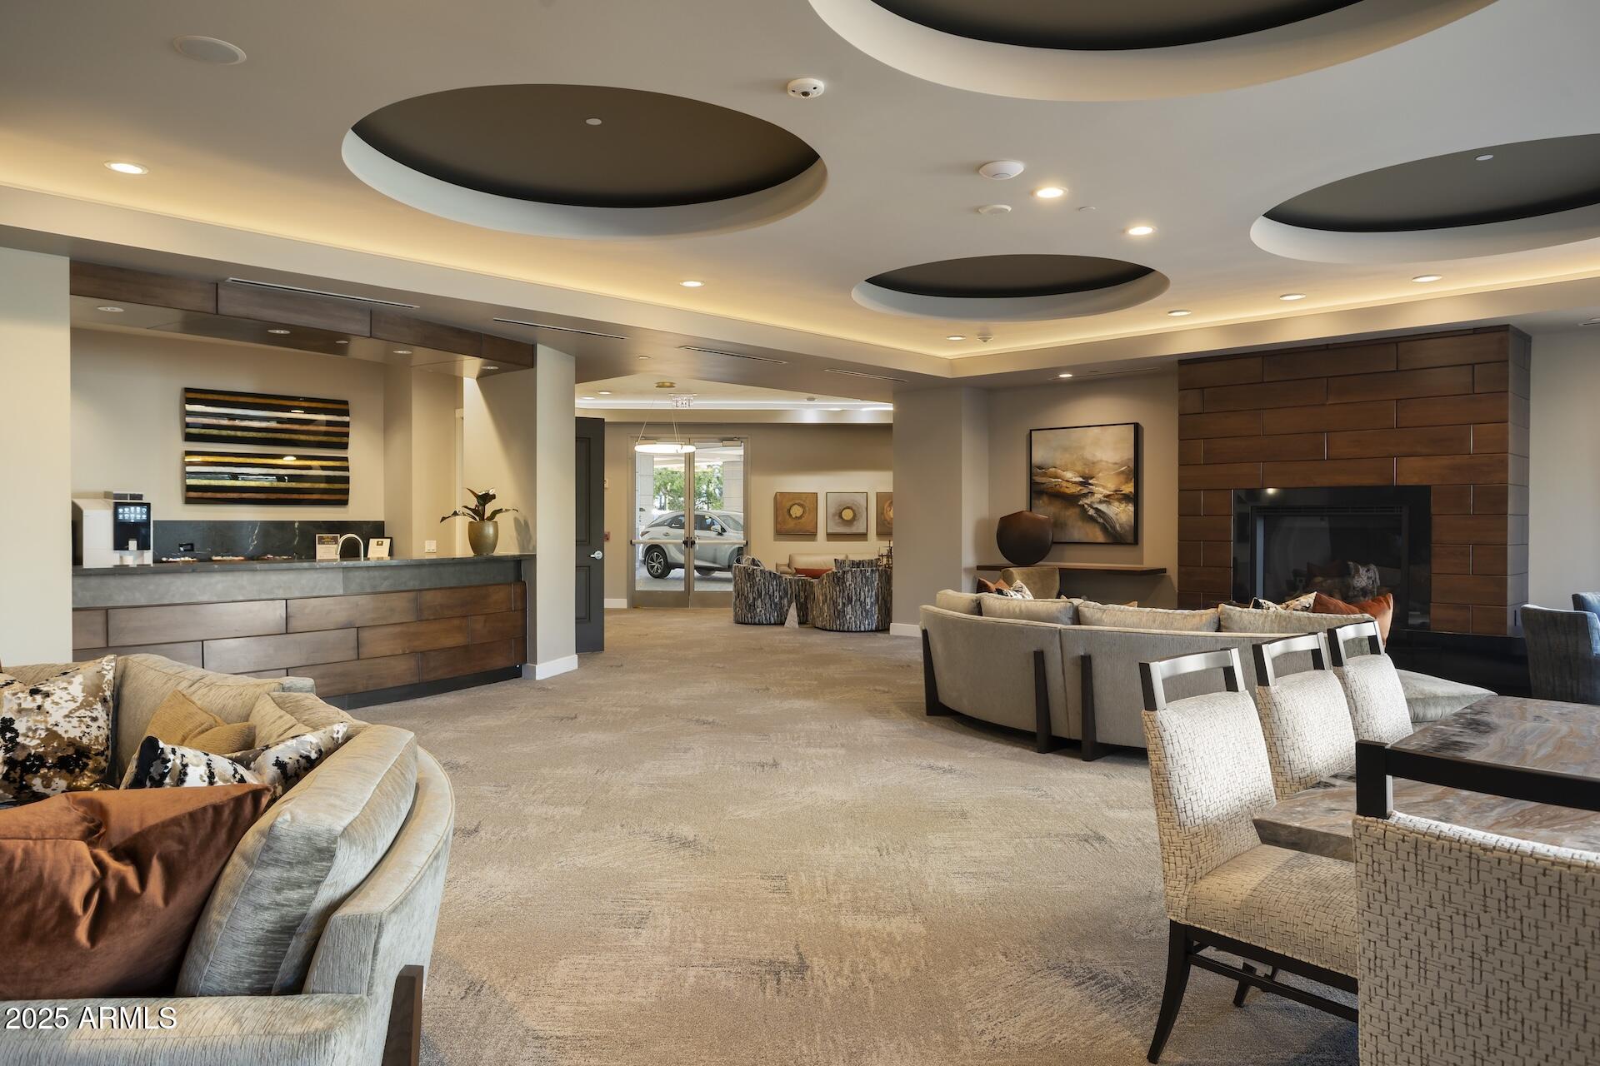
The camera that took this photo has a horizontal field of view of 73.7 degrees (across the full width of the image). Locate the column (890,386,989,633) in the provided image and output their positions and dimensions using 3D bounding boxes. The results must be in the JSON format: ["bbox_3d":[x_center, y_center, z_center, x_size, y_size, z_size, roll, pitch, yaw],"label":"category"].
[{"bbox_3d":[1.604,-0.207,12.224,0.975,2.803,0.500,1,1,44],"label":"column"}]

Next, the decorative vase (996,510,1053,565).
[{"bbox_3d":[2.376,0.053,11.293,0.609,0.569,0.500,1,1,44],"label":"decorative vase"}]

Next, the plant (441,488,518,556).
[{"bbox_3d":[-2.816,-0.094,9.366,0.680,0.600,0.580,0,1,0],"label":"plant"}]

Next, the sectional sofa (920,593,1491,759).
[{"bbox_3d":[2.240,0.831,6.374,3.267,0.840,1.744,1,1,42],"label":"sectional sofa"}]

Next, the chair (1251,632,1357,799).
[{"bbox_3d":[1.644,0.798,2.933,0.500,0.970,0.600,0,1,-45],"label":"chair"}]

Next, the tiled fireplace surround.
[{"bbox_3d":[4.677,-0.404,9.223,2.575,2.348,0.730,1,1,44],"label":"tiled fireplace surround"}]

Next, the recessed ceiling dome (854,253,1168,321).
[{"bbox_3d":[1.605,-1.950,8.178,2.363,0.210,2.363,0,1,0],"label":"recessed ceiling dome"}]

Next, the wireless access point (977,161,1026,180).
[{"bbox_3d":[1.007,-1.796,5.323,0.225,0.045,0.225,0,1,0],"label":"wireless access point"}]

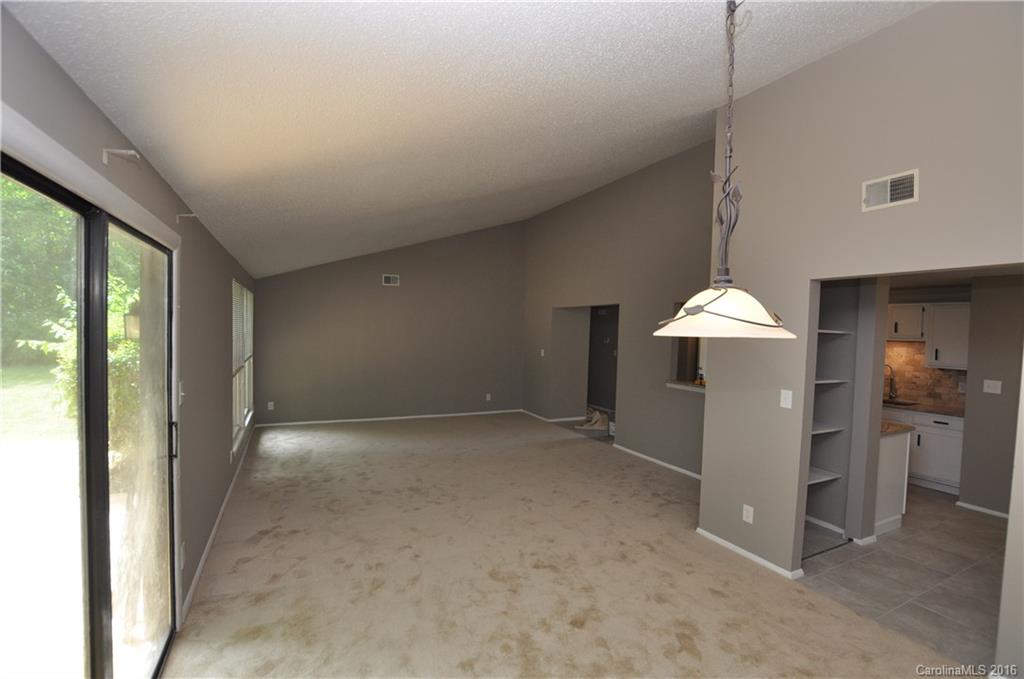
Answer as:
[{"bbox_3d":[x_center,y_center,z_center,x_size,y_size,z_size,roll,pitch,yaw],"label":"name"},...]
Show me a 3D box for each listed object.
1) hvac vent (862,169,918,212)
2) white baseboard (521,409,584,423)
[{"bbox_3d":[2.199,-0.863,2.473,0.025,0.186,0.272,1,2,-27],"label":"hvac vent"},{"bbox_3d":[0.805,1.465,8.383,0.825,0.052,0.995,1,2,-27],"label":"white baseboard"}]

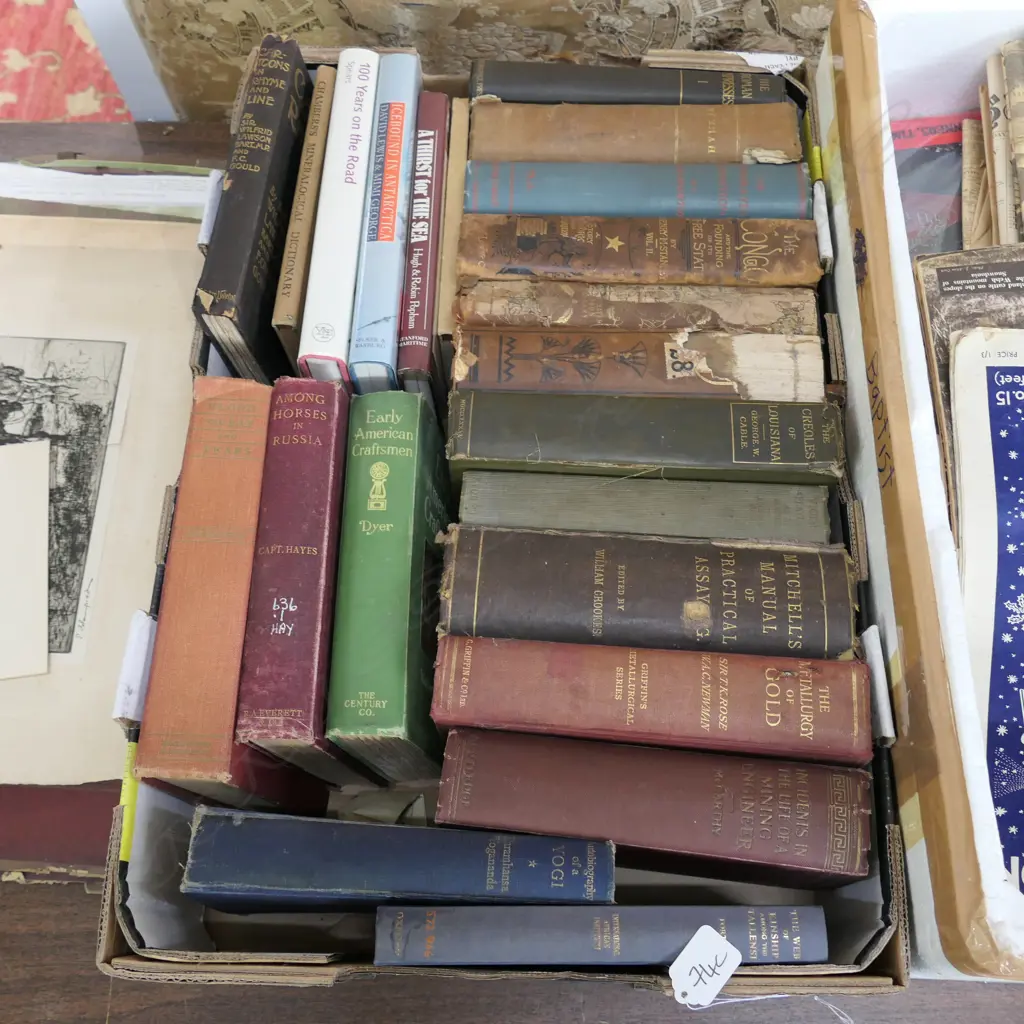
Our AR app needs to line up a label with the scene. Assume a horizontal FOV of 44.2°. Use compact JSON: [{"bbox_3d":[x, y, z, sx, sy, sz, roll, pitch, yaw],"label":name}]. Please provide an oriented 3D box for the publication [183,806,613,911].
[{"bbox_3d":[-0.060,0.208,0.717,0.217,0.146,0.037,4,67,-3],"label":"publication"}]

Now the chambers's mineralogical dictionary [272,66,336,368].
[{"bbox_3d":[-0.130,-0.190,0.903,0.015,0.134,0.205,2,68,7],"label":"chambers's mineralogical dictionary"}]

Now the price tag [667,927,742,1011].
[{"bbox_3d":[0.093,0.225,0.620,0.025,0.002,0.037,35,75,18],"label":"price tag"}]

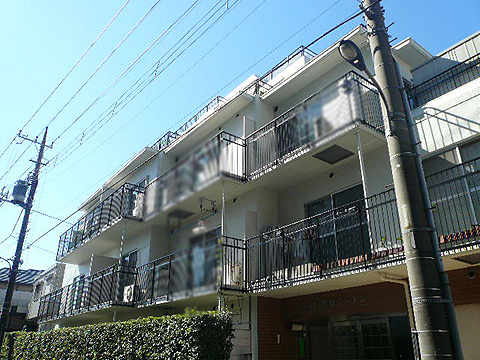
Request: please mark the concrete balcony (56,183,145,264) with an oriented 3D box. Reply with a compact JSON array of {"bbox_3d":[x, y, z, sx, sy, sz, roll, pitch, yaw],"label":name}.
[{"bbox_3d":[-5.773,1.958,15.385,0.690,1.180,7.750,17,-29,-34],"label":"concrete balcony"}]

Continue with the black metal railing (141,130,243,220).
[{"bbox_3d":[-1.492,0.122,11.279,0.760,1.180,4.530,17,-29,-34],"label":"black metal railing"}]

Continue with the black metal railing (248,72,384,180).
[{"bbox_3d":[1.553,-0.964,8.852,1.000,1.180,3.400,17,-29,-34],"label":"black metal railing"}]

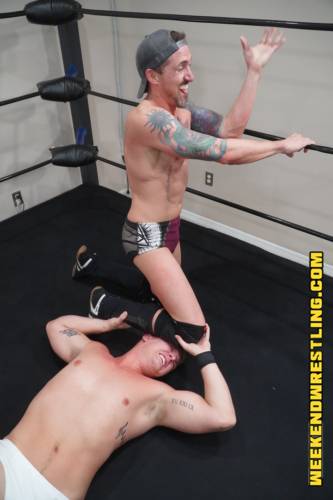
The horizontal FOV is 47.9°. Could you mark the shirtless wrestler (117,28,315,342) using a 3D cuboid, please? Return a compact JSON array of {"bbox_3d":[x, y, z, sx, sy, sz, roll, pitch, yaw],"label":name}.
[{"bbox_3d":[0.004,-0.286,1.771,1.162,1.350,0.724,15,39,20],"label":"shirtless wrestler"}]

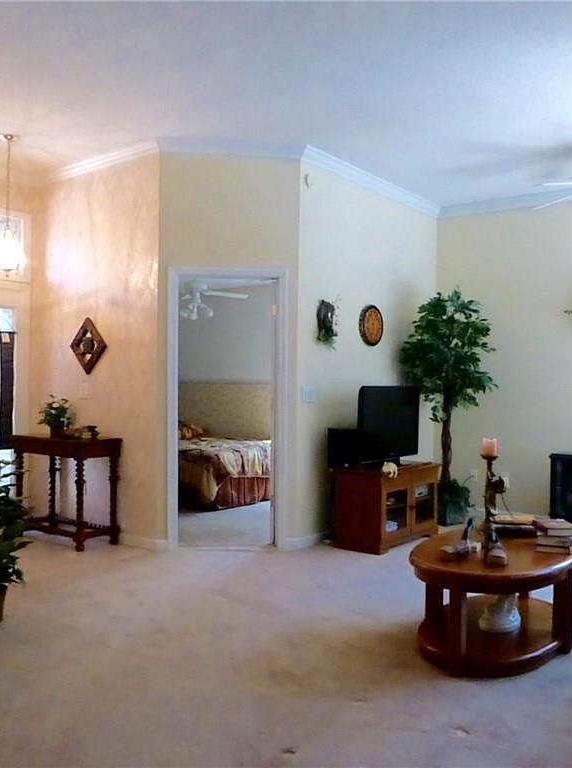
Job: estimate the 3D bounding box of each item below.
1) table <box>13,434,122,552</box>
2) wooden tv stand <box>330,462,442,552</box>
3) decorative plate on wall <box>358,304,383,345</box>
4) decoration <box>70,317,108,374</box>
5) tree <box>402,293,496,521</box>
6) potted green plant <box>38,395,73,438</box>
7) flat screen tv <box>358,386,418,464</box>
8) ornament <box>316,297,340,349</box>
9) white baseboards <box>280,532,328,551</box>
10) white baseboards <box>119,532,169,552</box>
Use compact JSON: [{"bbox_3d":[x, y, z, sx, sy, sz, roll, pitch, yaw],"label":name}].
[{"bbox_3d":[-1.724,0.825,5.560,0.880,0.800,0.380,1,0,35],"label":"table"},{"bbox_3d":[0.850,0.964,5.758,0.440,0.596,1.010,1,1,37],"label":"wooden tv stand"},{"bbox_3d":[0.751,-0.509,6.157,0.050,0.355,0.350,1,1,37],"label":"decorative plate on wall"},{"bbox_3d":[-1.594,-0.306,5.691,0.410,0.460,0.040,1,0,35],"label":"decoration"},{"bbox_3d":[1.507,0.209,6.532,0.800,2.130,0.800,1,0,35],"label":"tree"},{"bbox_3d":[-1.844,0.257,5.714,0.270,0.335,0.260,1,1,37],"label":"potted green plant"},{"bbox_3d":[0.852,0.341,5.770,0.200,0.640,0.900,1,0,40],"label":"flat screen tv"},{"bbox_3d":[0.349,-0.488,5.631,0.090,0.380,0.230,1,0,35],"label":"ornament"},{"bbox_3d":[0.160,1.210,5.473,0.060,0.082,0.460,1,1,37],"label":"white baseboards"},{"bbox_3d":[-1.092,1.198,5.347,0.500,0.080,0.040,1,0,35],"label":"white baseboards"}]

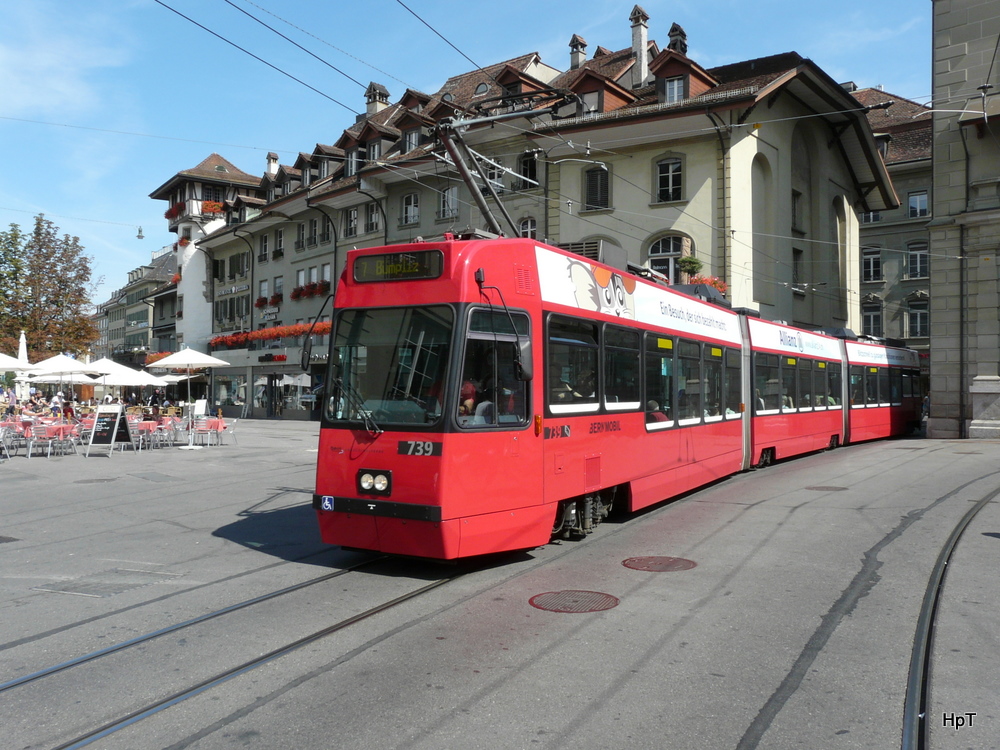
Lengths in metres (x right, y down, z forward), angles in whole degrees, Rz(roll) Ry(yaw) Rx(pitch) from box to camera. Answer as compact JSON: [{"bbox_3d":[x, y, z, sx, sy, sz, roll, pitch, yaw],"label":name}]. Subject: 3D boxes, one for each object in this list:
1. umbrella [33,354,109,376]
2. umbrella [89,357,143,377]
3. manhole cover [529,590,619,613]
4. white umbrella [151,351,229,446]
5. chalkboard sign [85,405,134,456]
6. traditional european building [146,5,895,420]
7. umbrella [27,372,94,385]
[{"bbox_3d":[-13.753,0.722,25.400,2.450,2.820,2.450,0,-1,0],"label":"umbrella"},{"bbox_3d":[-12.989,0.757,26.600,2.450,2.800,2.450,0,-1,0],"label":"umbrella"},{"bbox_3d":[0.575,1.773,6.270,0.700,0.035,0.700,0,-1,0],"label":"manhole cover"},{"bbox_3d":[-8.950,0.624,23.300,2.420,2.940,2.420,0,-1,0],"label":"white umbrella"},{"bbox_3d":[-9.780,1.389,20.380,0.610,1.290,0.920,0,-1,10],"label":"chalkboard sign"},{"bbox_3d":[-0.450,-7.206,47.600,39.500,19.600,21.500,-1,-1,37],"label":"traditional european building"},{"bbox_3d":[-16.767,0.863,31.000,2.700,2.760,2.700,0,-1,0],"label":"umbrella"}]

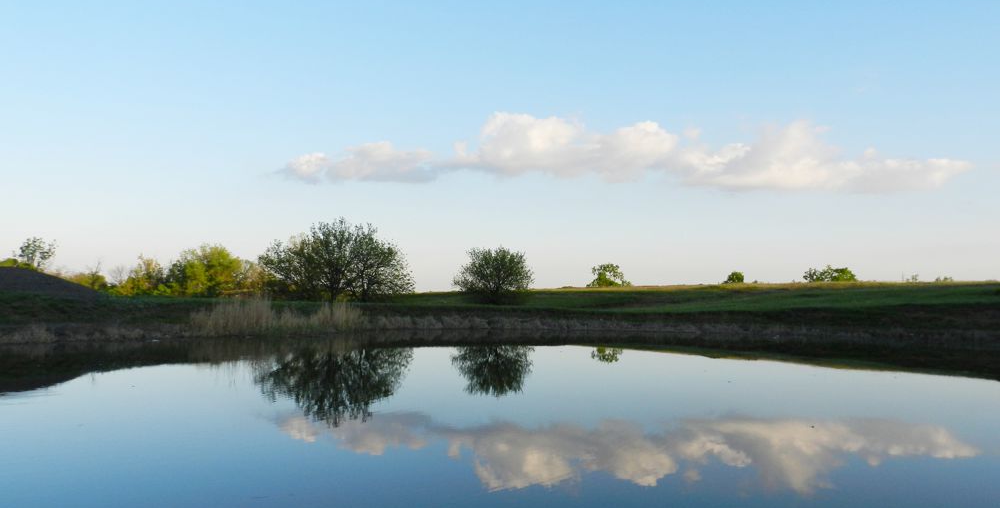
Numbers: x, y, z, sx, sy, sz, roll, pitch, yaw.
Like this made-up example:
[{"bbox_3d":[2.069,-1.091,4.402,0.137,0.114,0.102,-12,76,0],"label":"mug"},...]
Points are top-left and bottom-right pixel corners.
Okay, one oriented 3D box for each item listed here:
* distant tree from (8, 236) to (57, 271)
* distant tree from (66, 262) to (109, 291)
[{"bbox_3d":[-49.200,0.370,76.000,4.240,4.210,4.500,3,-4,-33],"label":"distant tree"},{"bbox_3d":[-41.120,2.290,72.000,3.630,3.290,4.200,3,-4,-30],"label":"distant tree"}]

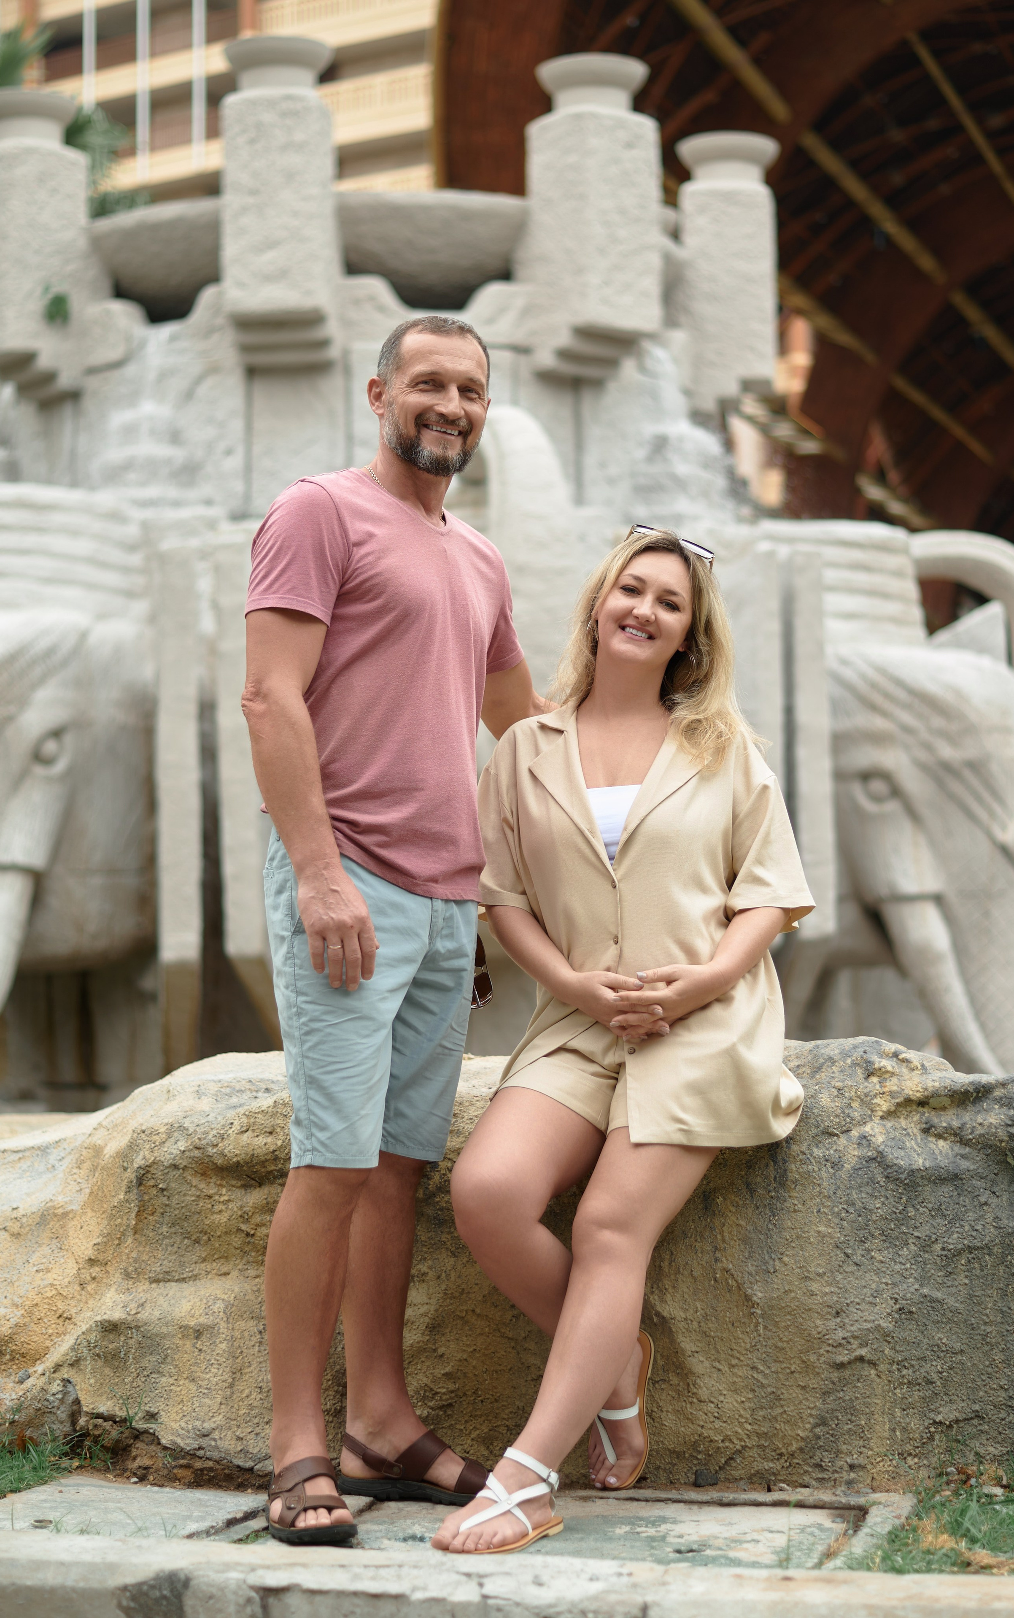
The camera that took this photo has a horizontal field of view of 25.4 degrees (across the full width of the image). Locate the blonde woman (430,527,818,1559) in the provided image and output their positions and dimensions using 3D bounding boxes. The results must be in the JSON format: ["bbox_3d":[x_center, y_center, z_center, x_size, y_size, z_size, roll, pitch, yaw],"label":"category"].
[{"bbox_3d":[0.205,0.325,3.460,0.550,1.530,0.520,0,1,14],"label":"blonde woman"}]

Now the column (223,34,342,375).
[{"bbox_3d":[-1.085,-2.870,10.800,0.530,1.540,0.530,0,1,8],"label":"column"}]

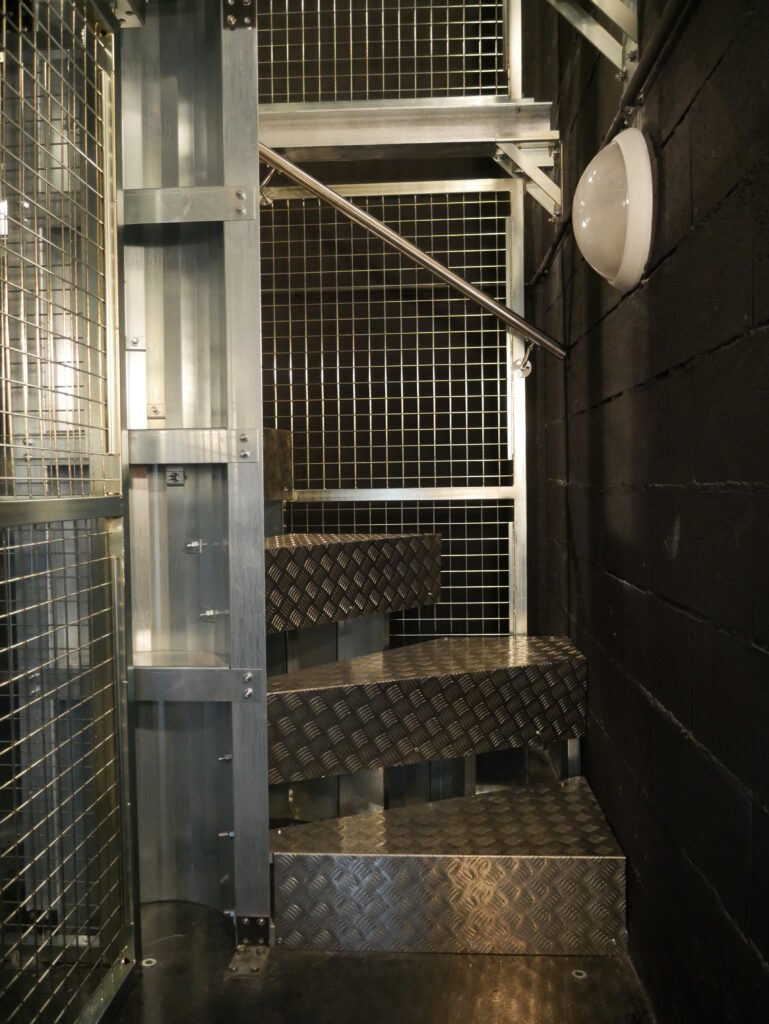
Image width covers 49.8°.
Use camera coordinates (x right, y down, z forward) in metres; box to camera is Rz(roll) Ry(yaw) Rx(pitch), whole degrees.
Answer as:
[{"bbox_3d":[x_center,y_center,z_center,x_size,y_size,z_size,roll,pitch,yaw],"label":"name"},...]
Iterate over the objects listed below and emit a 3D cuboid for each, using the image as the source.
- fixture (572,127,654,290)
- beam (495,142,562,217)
[{"bbox_3d":[0.428,-0.562,1.557,0.138,0.294,0.294,-1,2,3],"label":"fixture"},{"bbox_3d":[0.455,-1.058,2.665,0.217,0.227,0.120,-1,2,3],"label":"beam"}]

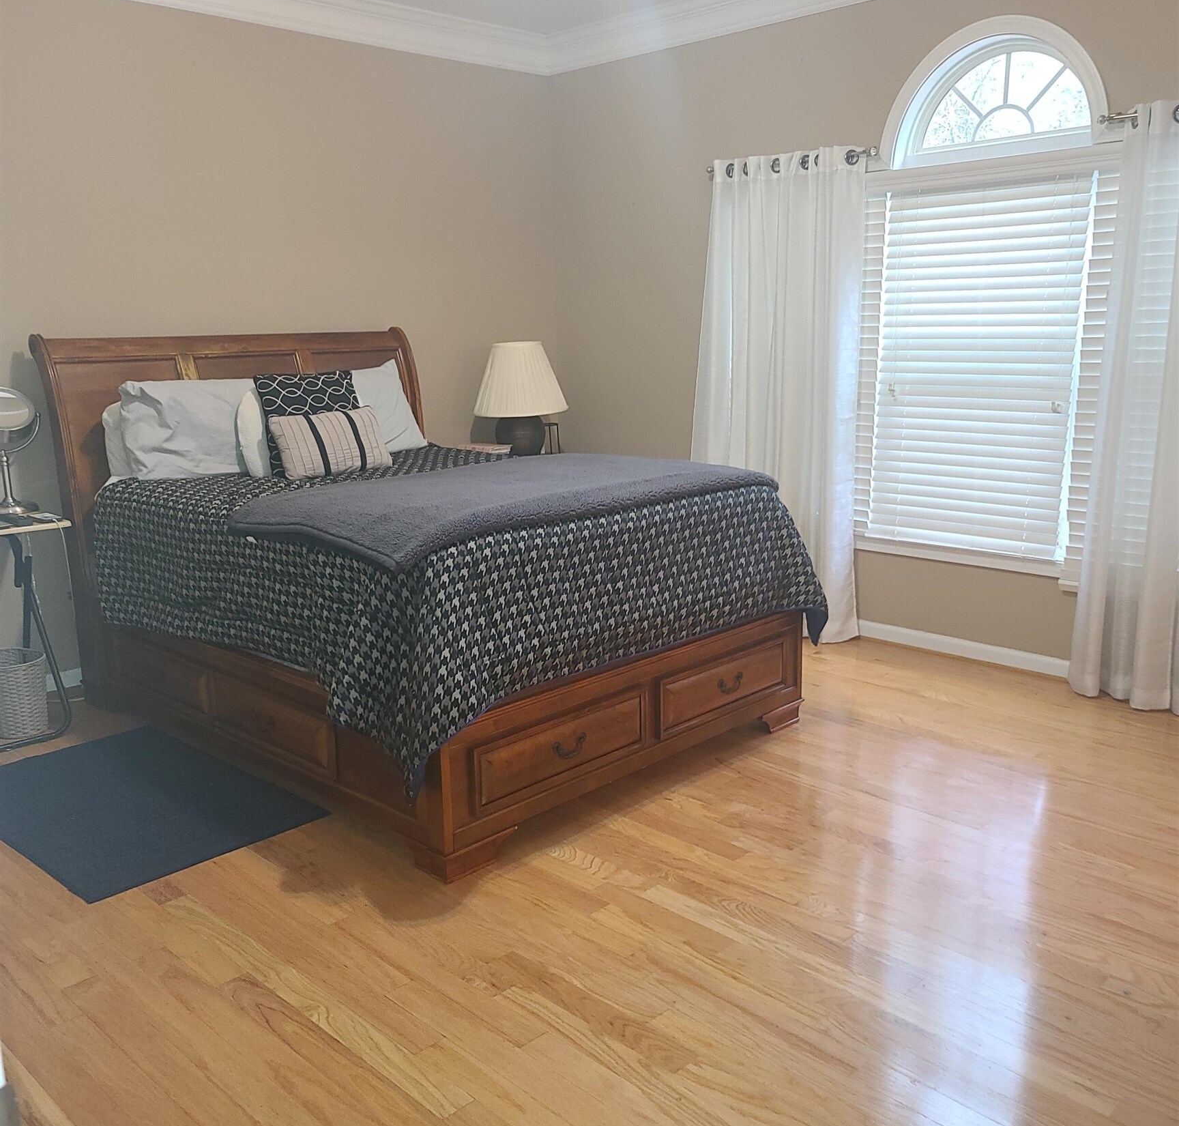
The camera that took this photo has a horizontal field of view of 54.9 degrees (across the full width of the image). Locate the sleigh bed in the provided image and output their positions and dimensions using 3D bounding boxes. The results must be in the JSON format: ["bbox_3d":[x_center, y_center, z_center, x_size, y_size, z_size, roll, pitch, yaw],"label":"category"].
[{"bbox_3d":[-0.646,-0.145,4.237,2.384,1.415,1.728,11,18,44],"label":"sleigh bed"}]

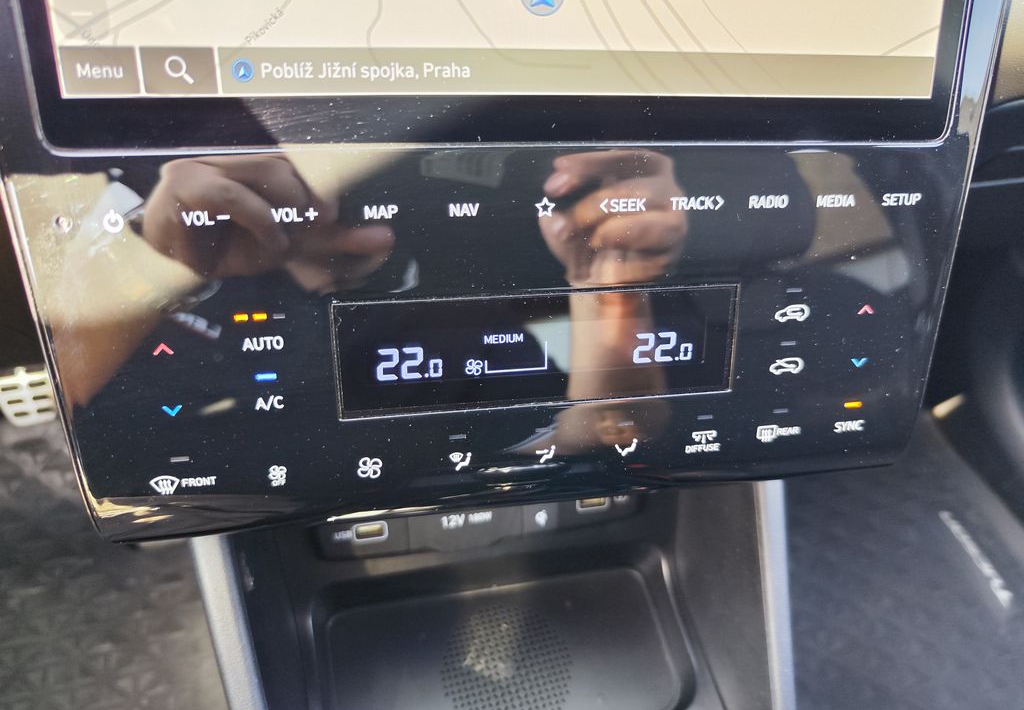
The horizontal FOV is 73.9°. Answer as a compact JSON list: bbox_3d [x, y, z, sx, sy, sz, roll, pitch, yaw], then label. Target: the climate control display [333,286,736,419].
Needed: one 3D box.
[{"bbox_3d":[0.010,-0.002,0.211,0.124,0.035,0.010,-4,16,-9],"label":"climate control display"}]

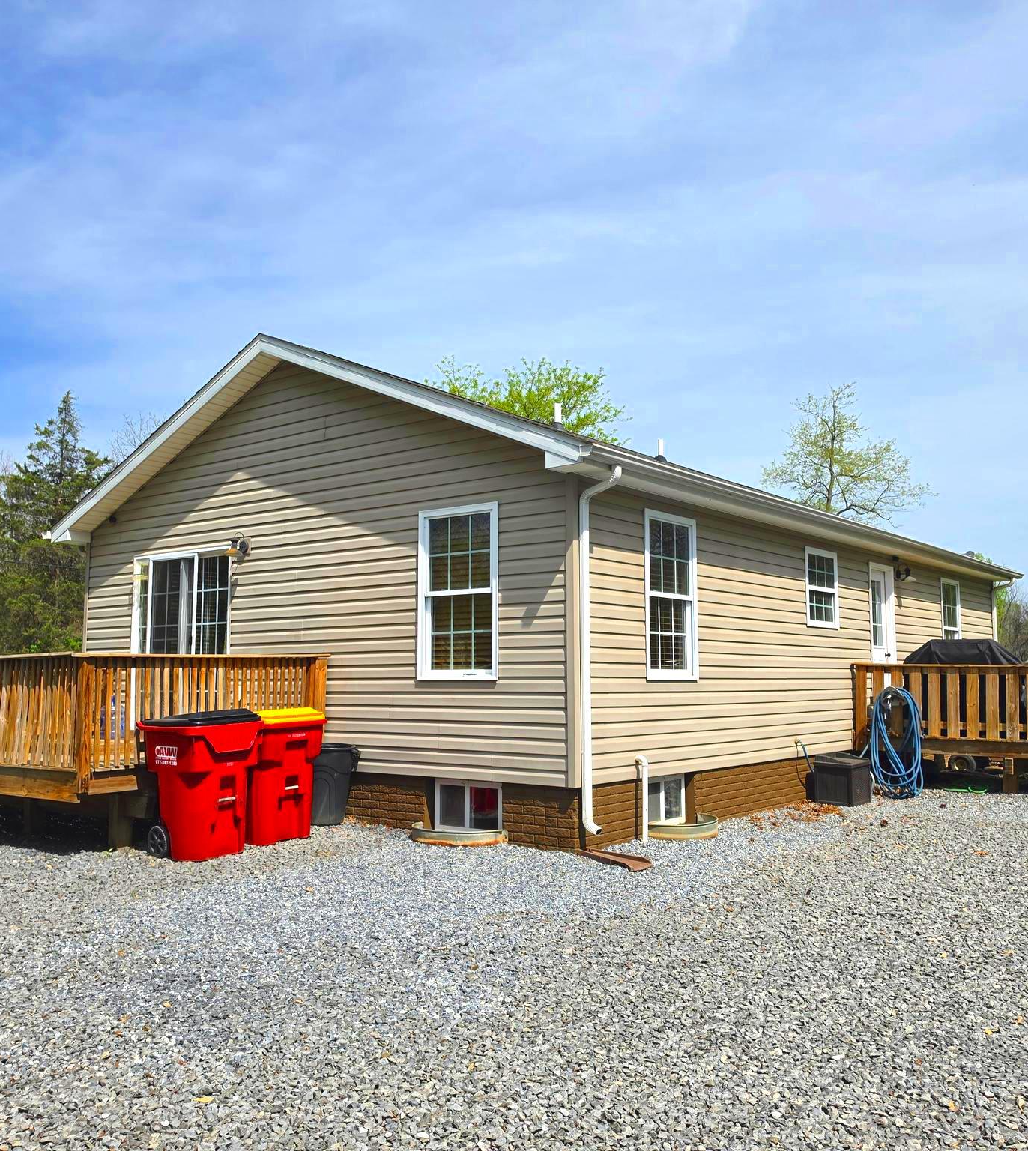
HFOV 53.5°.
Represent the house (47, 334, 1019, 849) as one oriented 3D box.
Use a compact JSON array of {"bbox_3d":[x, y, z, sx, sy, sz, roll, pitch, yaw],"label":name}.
[{"bbox_3d":[1.561,0.464,16.170,8.810,5.120,13.780,-4,-7,39],"label":"house"}]

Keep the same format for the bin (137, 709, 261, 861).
[{"bbox_3d":[-2.550,1.665,8.240,0.850,1.140,0.710,-3,-6,30],"label":"bin"}]

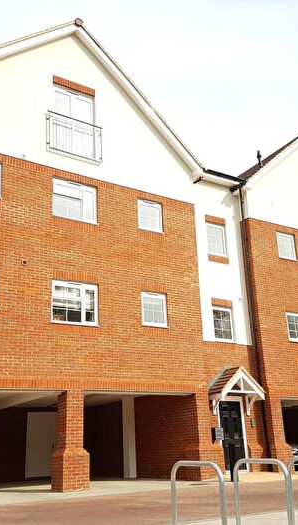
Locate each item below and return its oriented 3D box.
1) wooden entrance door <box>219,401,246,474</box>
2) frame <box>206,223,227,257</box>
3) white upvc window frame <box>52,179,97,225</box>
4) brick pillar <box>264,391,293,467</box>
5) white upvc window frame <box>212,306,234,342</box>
[{"bbox_3d":[2.577,5.336,16.149,0.894,2.078,0.080,9,-21,-34],"label":"wooden entrance door"},{"bbox_3d":[2.261,-0.732,17.675,0.790,1.019,0.090,10,-21,-33],"label":"frame"},{"bbox_3d":[-2.018,-1.660,14.474,1.342,1.082,0.090,10,-21,-33],"label":"white upvc window frame"},{"bbox_3d":[3.968,5.297,16.409,0.620,2.200,0.520,9,-20,-32],"label":"brick pillar"},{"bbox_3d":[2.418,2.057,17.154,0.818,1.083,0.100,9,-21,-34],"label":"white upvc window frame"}]

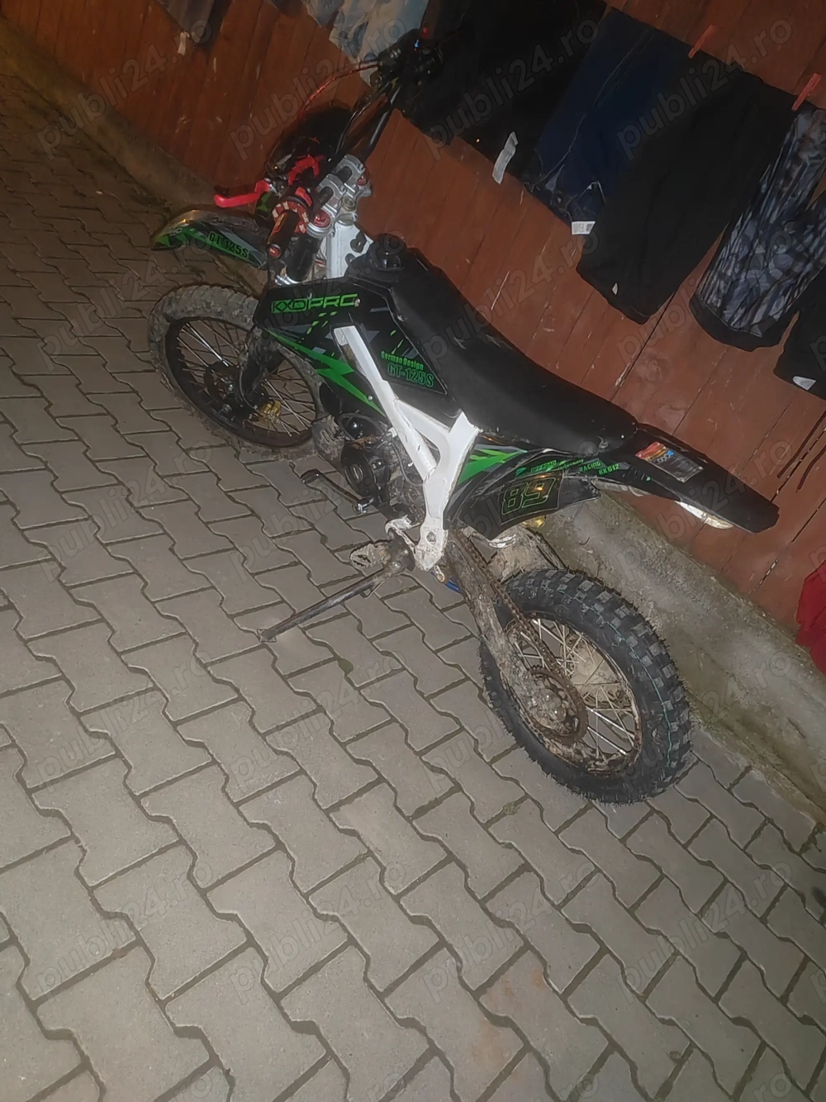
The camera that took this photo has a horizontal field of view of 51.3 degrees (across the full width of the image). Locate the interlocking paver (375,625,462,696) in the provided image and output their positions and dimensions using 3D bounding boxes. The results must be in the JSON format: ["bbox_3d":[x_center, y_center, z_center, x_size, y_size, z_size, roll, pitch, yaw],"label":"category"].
[{"bbox_3d":[0.002,0.281,2.084,0.197,0.060,0.162,43,34,25],"label":"interlocking paver"}]

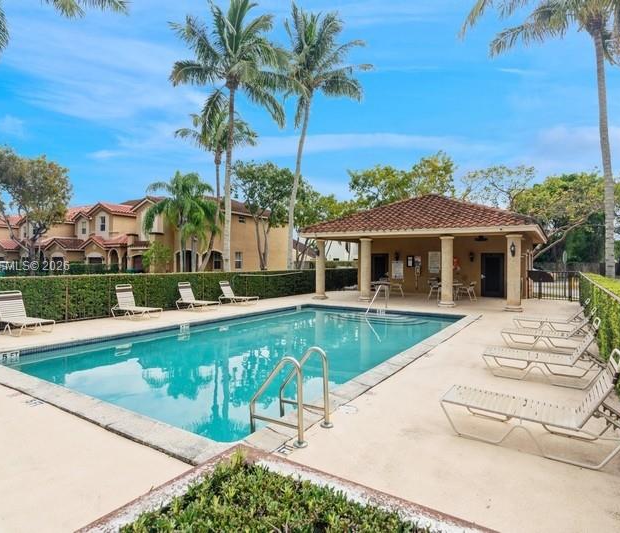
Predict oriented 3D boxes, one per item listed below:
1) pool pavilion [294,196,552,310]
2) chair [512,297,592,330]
[{"bbox_3d":[6.013,-1.002,19.369,9.135,4.926,9.602,1,1,32],"label":"pool pavilion"},{"bbox_3d":[5.707,1.157,9.451,1.553,0.885,0.618,1,1,32],"label":"chair"}]

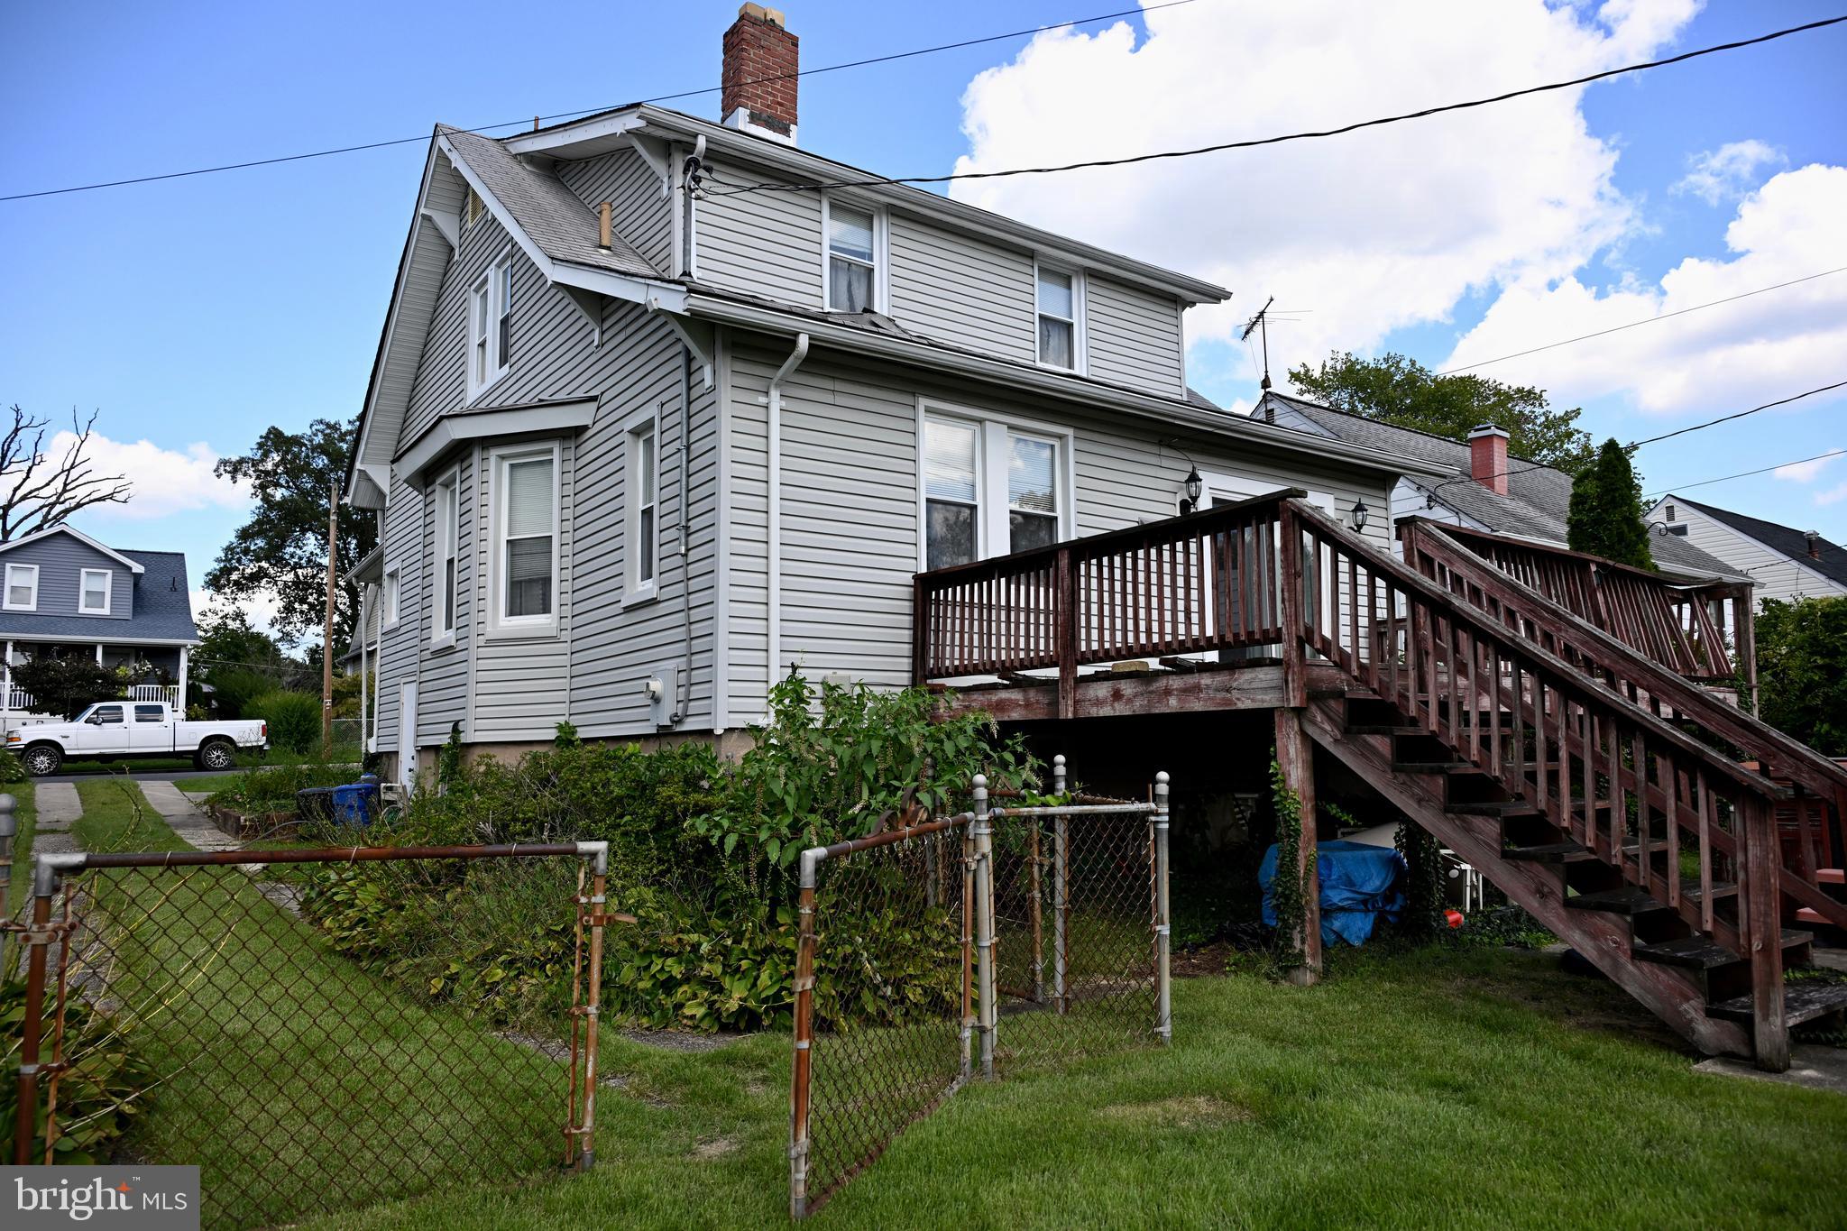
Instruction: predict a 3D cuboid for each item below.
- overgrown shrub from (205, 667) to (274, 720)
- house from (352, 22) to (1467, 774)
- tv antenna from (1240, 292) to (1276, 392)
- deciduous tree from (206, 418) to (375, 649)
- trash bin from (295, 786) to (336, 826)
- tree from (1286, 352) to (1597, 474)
[{"bbox_3d":[-22.331,3.276,40.500,2.700,3.000,2.700,4,-9,-35],"label":"overgrown shrub"},{"bbox_3d":[-1.777,-1.479,16.337,9.350,8.850,13.200,4,-9,-35],"label":"house"},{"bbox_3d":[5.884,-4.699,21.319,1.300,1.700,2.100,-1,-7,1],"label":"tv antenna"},{"bbox_3d":[-27.889,-1.002,57.000,11.300,16.300,11.300,4,-9,-35],"label":"deciduous tree"},{"bbox_3d":[-7.473,2.477,15.200,0.570,0.680,0.570,4,-9,-35],"label":"trash bin"},{"bbox_3d":[16.807,-1.354,38.500,11.000,13.900,11.000,4,-9,-35],"label":"tree"}]

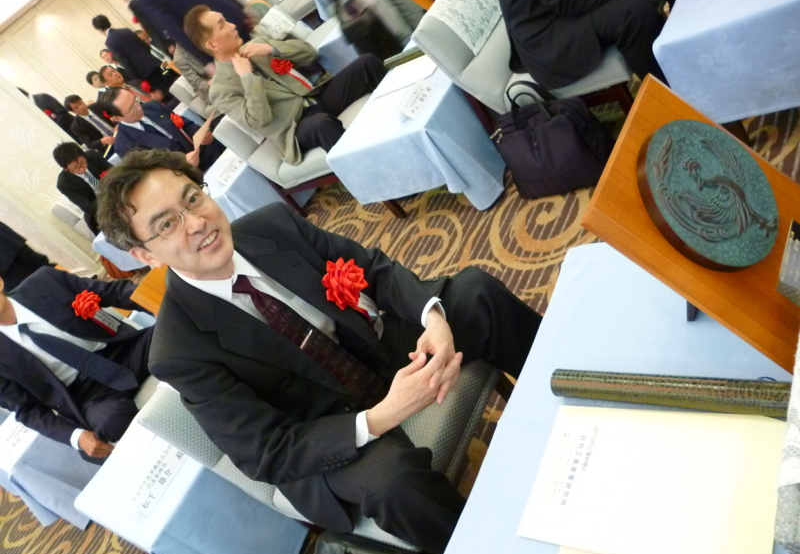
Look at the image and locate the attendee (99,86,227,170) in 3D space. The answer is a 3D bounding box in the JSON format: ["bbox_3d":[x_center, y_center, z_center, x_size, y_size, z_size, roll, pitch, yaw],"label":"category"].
[{"bbox_3d":[-1.286,-0.689,3.852,0.740,1.120,0.520,-2,49,49],"label":"attendee"}]

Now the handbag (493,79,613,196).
[{"bbox_3d":[0.511,-0.479,2.189,0.380,0.360,0.200,-5,46,47],"label":"handbag"}]

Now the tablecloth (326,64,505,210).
[{"bbox_3d":[0.200,-0.715,2.796,0.602,0.403,0.888,-5,46,47],"label":"tablecloth"}]

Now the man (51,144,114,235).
[{"bbox_3d":[-2.106,-0.581,4.805,0.720,1.020,0.530,2,51,51],"label":"man"}]

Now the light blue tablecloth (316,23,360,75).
[{"bbox_3d":[-0.099,-1.782,4.539,0.589,0.386,0.880,-5,46,47],"label":"light blue tablecloth"}]

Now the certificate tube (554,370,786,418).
[{"bbox_3d":[0.400,0.169,0.943,0.400,0.047,0.047,-5,46,47],"label":"certificate tube"}]

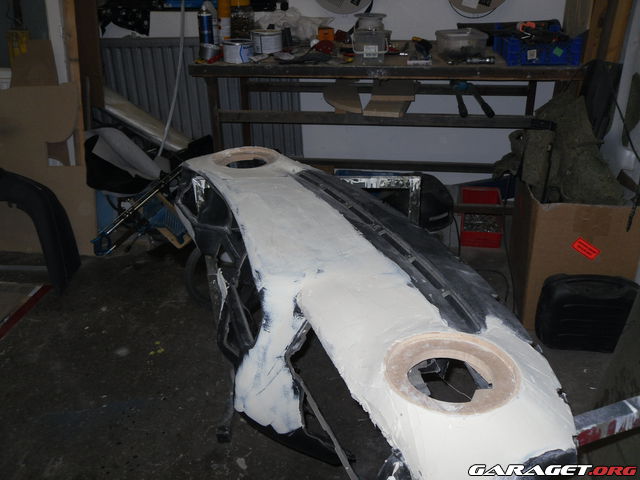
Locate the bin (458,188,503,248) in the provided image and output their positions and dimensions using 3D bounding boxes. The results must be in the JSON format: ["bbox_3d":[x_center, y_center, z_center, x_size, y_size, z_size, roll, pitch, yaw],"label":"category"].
[{"bbox_3d":[0.810,-0.111,3.271,0.200,0.165,0.330,3,28,8],"label":"bin"}]

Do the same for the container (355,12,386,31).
[{"bbox_3d":[0.216,-0.934,2.774,0.137,0.062,0.137,3,28,8],"label":"container"}]

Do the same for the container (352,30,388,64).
[{"bbox_3d":[0.225,-0.848,2.817,0.140,0.140,0.130,3,28,8],"label":"container"}]

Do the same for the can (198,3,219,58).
[{"bbox_3d":[-0.523,-0.960,2.964,0.065,0.237,0.065,3,28,8],"label":"can"}]

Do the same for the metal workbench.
[{"bbox_3d":[0.301,-0.474,3.200,1.670,0.880,0.570,3,28,8],"label":"metal workbench"}]

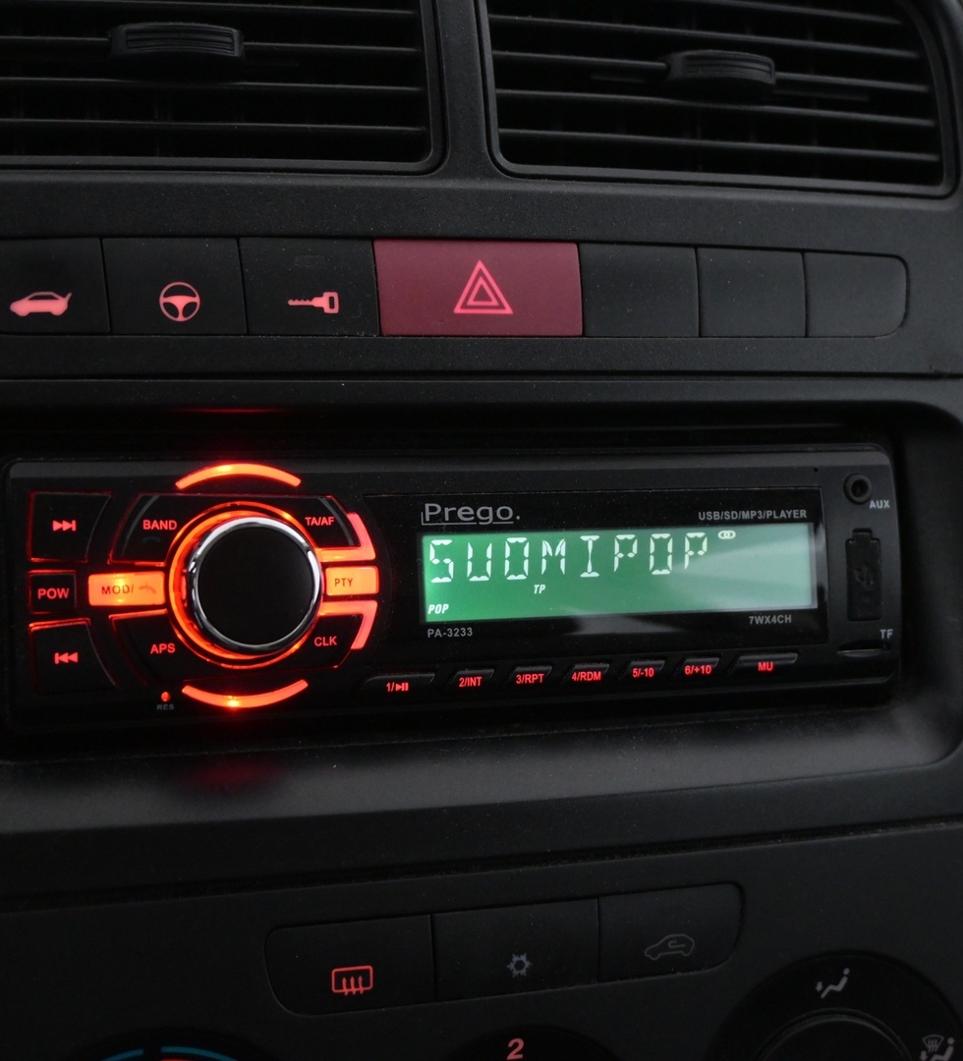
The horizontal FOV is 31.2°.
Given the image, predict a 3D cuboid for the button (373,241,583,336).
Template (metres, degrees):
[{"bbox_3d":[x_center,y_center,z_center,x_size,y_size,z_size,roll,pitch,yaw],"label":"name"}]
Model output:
[{"bbox_3d":[-0.002,-0.046,0.335,0.042,0.019,0.010,-2,-4,-17],"label":"button"}]

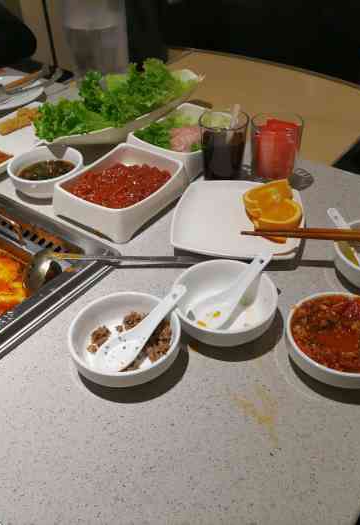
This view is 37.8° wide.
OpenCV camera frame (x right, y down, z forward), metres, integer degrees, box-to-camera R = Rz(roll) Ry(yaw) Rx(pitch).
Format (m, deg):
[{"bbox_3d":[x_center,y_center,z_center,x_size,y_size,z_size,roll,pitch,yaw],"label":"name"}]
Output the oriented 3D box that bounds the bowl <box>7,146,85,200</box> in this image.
[{"bbox_3d":[-0.204,-0.137,0.816,0.114,0.038,0.114,-2,40,0],"label":"bowl"}]

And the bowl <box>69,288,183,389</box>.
[{"bbox_3d":[-0.060,0.091,0.587,0.122,0.044,0.122,-1,41,1],"label":"bowl"}]

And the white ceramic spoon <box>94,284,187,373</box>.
[{"bbox_3d":[-0.037,0.073,0.545,0.043,0.043,0.124,30,50,32],"label":"white ceramic spoon"}]

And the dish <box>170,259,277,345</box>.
[{"bbox_3d":[0.053,0.054,0.625,0.122,0.044,0.122,-1,41,1],"label":"dish"}]

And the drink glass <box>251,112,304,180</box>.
[{"bbox_3d":[0.156,-0.179,0.847,0.080,0.101,0.080,-2,41,0],"label":"drink glass"}]

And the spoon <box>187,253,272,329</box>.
[{"bbox_3d":[0.064,0.036,0.629,0.124,0.041,0.043,-37,51,-25],"label":"spoon"}]

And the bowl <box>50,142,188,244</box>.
[{"bbox_3d":[-0.085,-0.108,0.766,0.123,0.052,0.147,25,47,28],"label":"bowl"}]

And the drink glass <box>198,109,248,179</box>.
[{"bbox_3d":[0.071,-0.180,0.851,0.077,0.102,0.077,-2,41,0],"label":"drink glass"}]

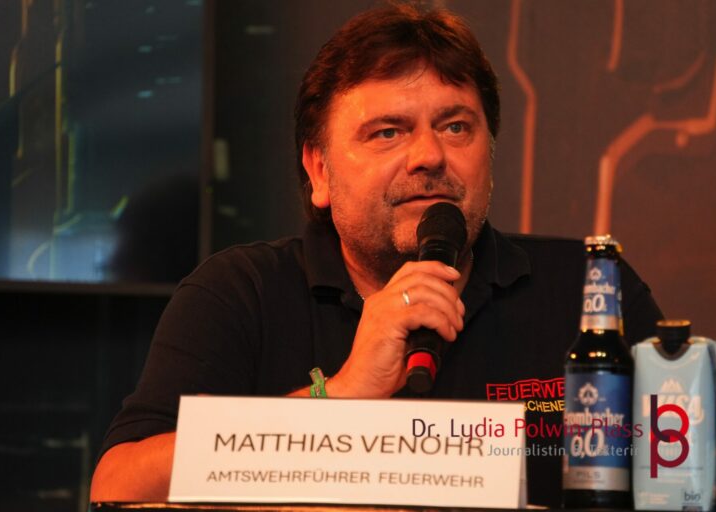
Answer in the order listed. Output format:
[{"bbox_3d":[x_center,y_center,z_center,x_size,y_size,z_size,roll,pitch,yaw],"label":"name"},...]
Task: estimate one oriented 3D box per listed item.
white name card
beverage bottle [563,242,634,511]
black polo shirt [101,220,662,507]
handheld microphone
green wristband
[{"bbox_3d":[-0.006,0.170,4.497,0.298,0.092,0.100,1,-3,6],"label":"white name card"},{"bbox_3d":[0.210,0.102,4.545,0.061,0.238,0.061,1,-3,0],"label":"beverage bottle"},{"bbox_3d":[0.018,0.260,5.030,0.535,0.580,0.350,2,-3,-7],"label":"black polo shirt"},{"bbox_3d":[0.067,0.036,4.750,0.049,0.049,0.258,8,37,0],"label":"handheld microphone"},{"bbox_3d":[-0.033,0.140,4.700,0.018,0.068,0.060,-13,0,6],"label":"green wristband"}]

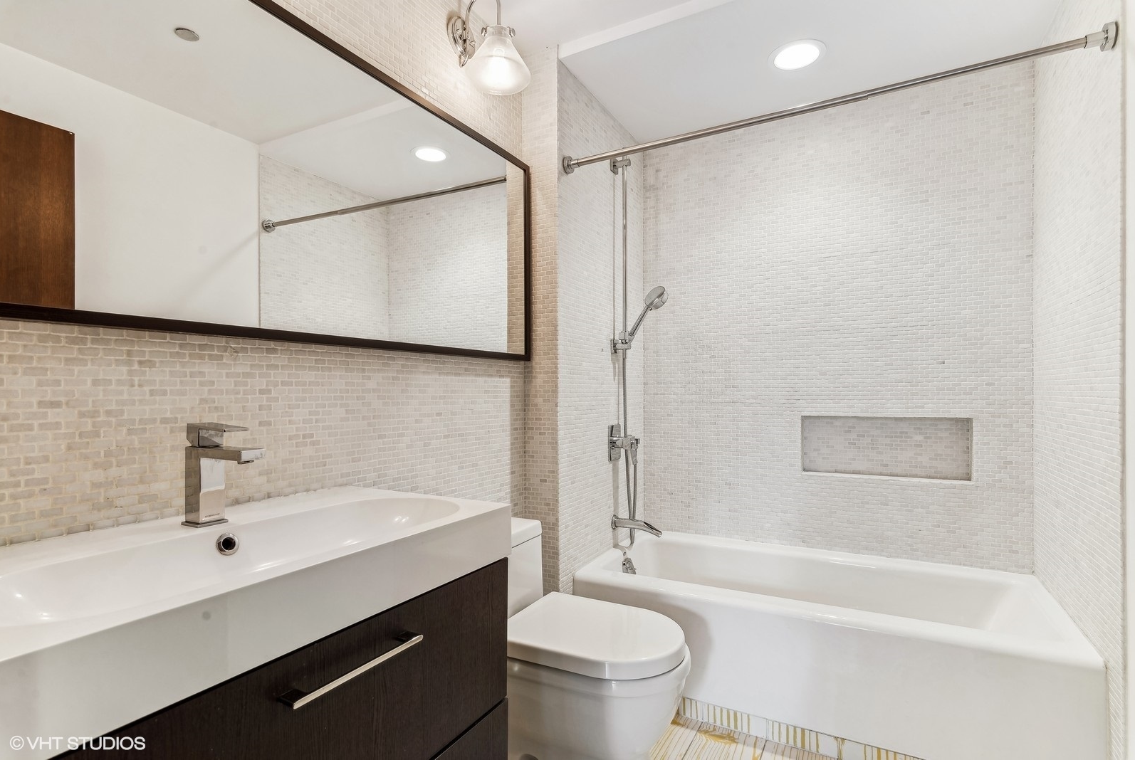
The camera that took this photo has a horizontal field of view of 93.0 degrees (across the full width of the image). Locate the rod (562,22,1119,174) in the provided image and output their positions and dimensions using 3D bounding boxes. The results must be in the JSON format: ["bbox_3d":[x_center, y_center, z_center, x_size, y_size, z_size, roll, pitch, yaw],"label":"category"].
[{"bbox_3d":[0.654,-0.822,1.670,1.520,0.062,0.062,0,-1,30],"label":"rod"}]

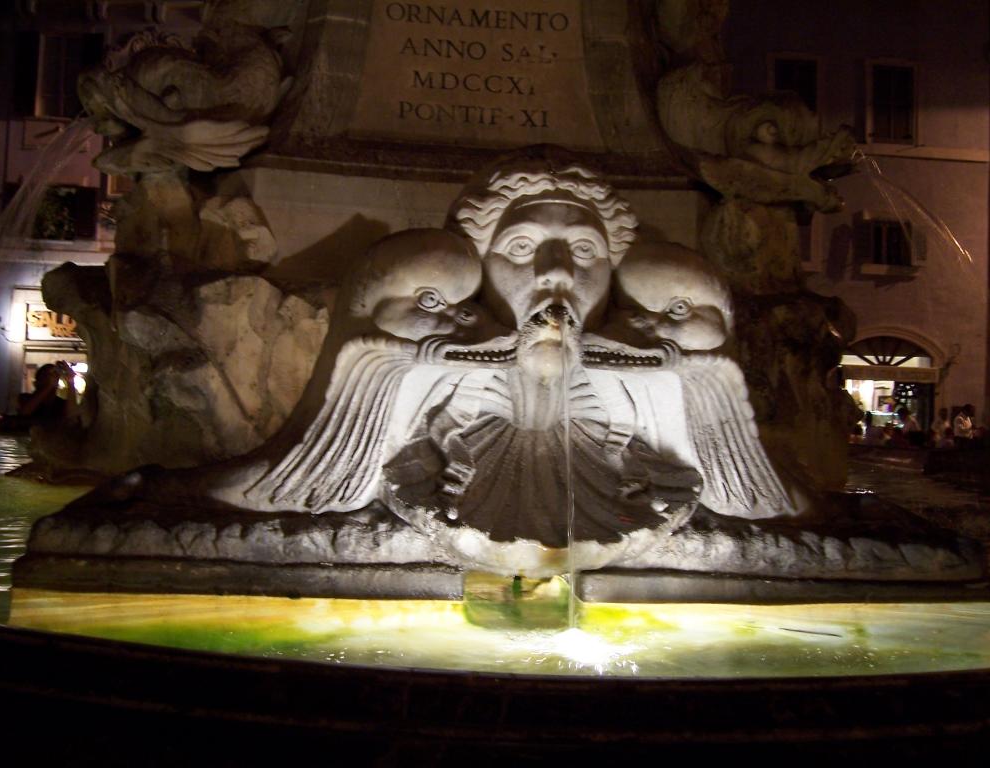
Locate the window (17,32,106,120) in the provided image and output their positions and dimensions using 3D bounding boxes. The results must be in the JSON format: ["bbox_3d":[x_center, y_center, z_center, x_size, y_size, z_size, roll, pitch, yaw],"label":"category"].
[{"bbox_3d":[-10.428,-7.387,25.500,2.000,2.050,0.250,2,0,-7],"label":"window"}]

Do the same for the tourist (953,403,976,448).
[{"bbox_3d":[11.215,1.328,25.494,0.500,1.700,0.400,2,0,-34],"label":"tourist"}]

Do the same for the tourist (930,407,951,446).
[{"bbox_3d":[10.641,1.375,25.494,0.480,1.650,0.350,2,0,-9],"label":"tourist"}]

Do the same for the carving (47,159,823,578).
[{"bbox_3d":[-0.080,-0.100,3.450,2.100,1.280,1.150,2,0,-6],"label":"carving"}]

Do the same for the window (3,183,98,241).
[{"bbox_3d":[-10.644,-4.131,25.500,2.100,1.350,0.250,2,0,-7],"label":"window"}]

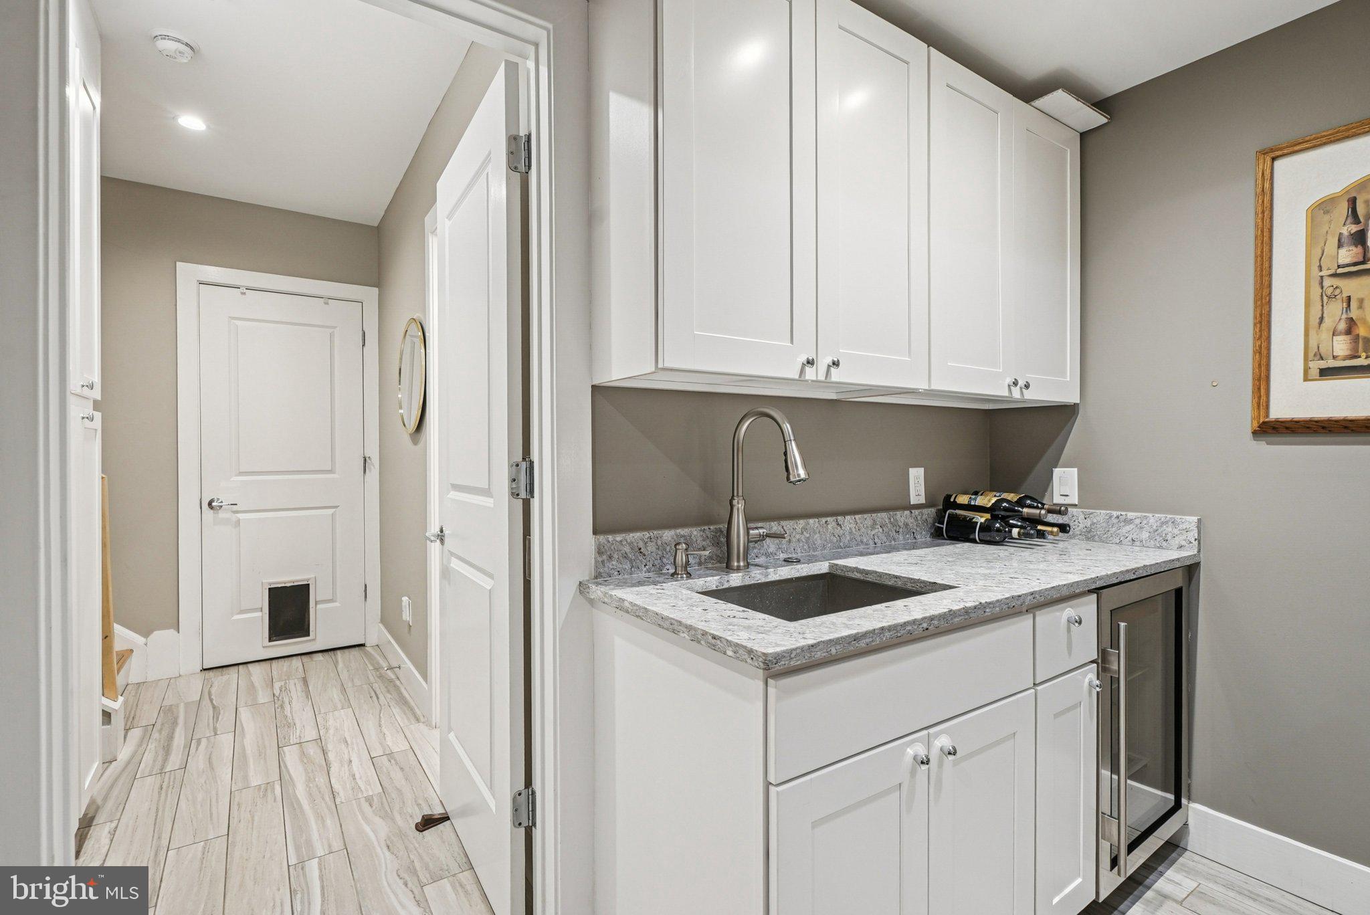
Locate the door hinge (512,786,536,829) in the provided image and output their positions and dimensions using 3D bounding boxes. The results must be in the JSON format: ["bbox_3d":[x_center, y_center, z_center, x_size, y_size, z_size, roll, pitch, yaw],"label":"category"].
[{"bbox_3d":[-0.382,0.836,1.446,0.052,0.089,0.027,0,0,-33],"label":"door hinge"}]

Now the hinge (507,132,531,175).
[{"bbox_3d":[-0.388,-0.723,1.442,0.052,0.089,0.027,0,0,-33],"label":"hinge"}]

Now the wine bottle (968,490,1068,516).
[{"bbox_3d":[1.135,0.162,2.070,0.076,0.076,0.312,0,0,-33],"label":"wine bottle"}]

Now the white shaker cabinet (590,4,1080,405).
[{"bbox_3d":[0.559,-0.634,1.750,1.650,0.917,0.324,0,0,-33],"label":"white shaker cabinet"}]

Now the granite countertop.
[{"bbox_3d":[0.656,0.298,1.619,1.712,0.031,0.638,0,0,-33],"label":"granite countertop"}]

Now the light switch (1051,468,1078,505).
[{"bbox_3d":[1.313,0.102,2.108,0.010,0.125,0.079,0,0,-33],"label":"light switch"}]

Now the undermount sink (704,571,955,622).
[{"bbox_3d":[0.287,0.413,1.362,0.510,0.210,0.400,0,0,-33],"label":"undermount sink"}]

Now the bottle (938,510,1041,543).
[{"bbox_3d":[1.009,0.235,2.042,0.295,0.080,0.080,0,0,35],"label":"bottle"}]

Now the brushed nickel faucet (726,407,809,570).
[{"bbox_3d":[0.222,0.080,1.518,0.130,0.413,0.285,0,0,-33],"label":"brushed nickel faucet"}]

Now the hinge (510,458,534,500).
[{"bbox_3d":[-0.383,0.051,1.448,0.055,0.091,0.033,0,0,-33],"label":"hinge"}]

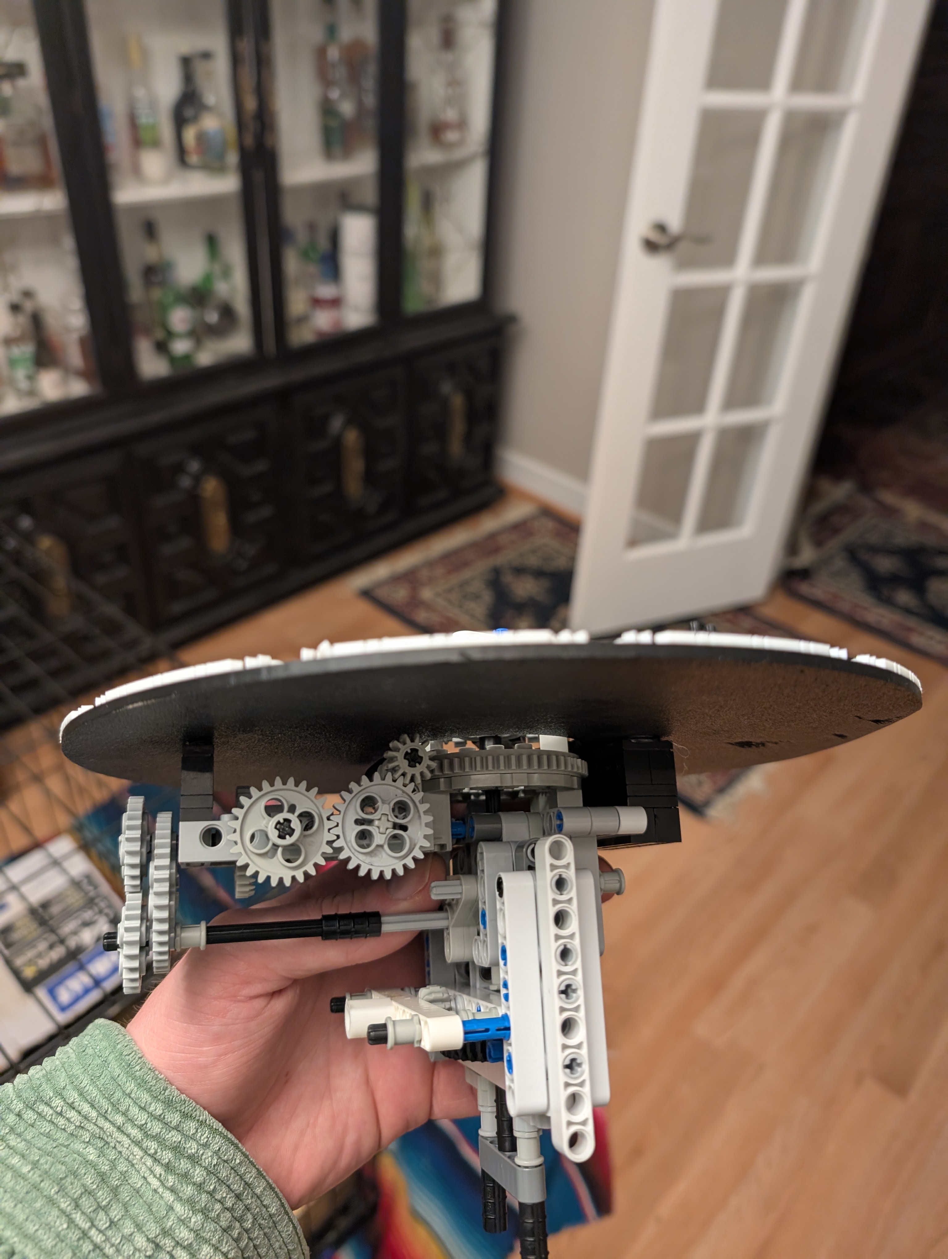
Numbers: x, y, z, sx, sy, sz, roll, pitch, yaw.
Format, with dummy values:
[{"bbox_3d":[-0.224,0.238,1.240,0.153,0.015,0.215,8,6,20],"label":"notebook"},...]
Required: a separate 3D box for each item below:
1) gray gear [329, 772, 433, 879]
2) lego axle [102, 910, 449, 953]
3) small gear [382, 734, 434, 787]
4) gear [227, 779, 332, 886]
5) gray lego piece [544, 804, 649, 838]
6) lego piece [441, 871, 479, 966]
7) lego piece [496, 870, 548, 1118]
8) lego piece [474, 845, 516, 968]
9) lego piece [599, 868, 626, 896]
[{"bbox_3d":[-0.023,0.049,0.216,0.025,0.008,0.025,2,75,-16],"label":"gray gear"},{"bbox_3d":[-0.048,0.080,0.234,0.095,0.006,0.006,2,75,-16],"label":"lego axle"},{"bbox_3d":[-0.016,0.034,0.223,0.013,0.008,0.013,2,75,-16],"label":"small gear"},{"bbox_3d":[-0.046,0.048,0.210,0.025,0.008,0.025,2,75,-16],"label":"gear"},{"bbox_3d":[0.034,0.053,0.241,0.024,0.015,0.007,2,75,-16],"label":"gray lego piece"},{"bbox_3d":[-0.003,0.079,0.238,0.004,0.023,0.024,2,75,-16],"label":"lego piece"},{"bbox_3d":[0.011,0.088,0.214,0.008,0.007,0.055,2,75,-16],"label":"lego piece"},{"bbox_3d":[0.005,0.074,0.238,0.008,0.016,0.032,2,75,-16],"label":"lego piece"},{"bbox_3d":[0.037,0.070,0.244,0.008,0.007,0.007,2,75,-16],"label":"lego piece"}]

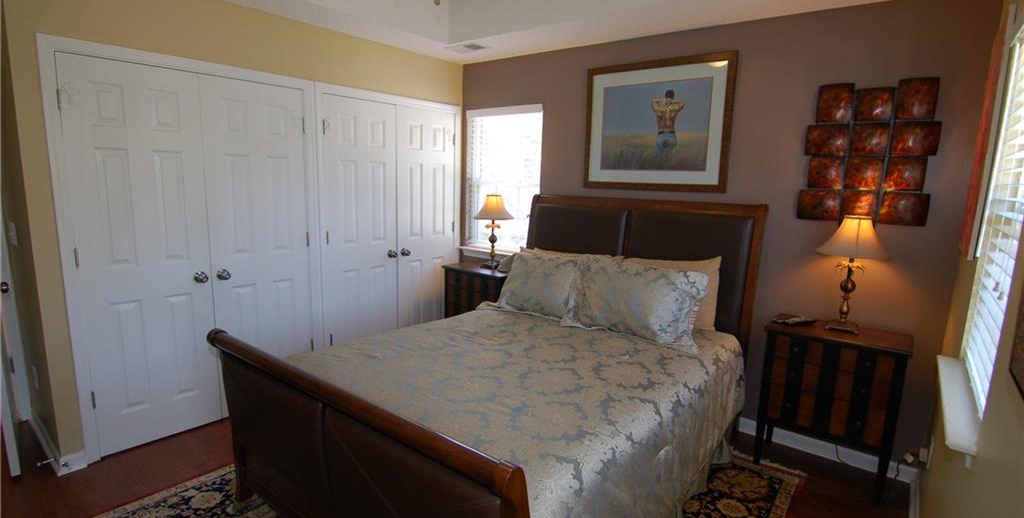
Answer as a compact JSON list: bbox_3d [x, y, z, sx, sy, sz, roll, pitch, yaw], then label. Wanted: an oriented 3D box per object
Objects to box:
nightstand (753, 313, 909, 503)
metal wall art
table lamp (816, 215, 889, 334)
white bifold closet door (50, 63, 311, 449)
[{"bbox_3d":[1.650,0.752,2.530,0.595,0.780,0.295,9,12,39],"label":"nightstand"},{"bbox_3d":[1.768,-0.524,2.409,0.533,0.695,0.060,9,12,39],"label":"metal wall art"},{"bbox_3d":[1.678,0.077,2.399,0.297,0.579,0.295,9,12,39],"label":"table lamp"},{"bbox_3d":[-1.760,-0.017,2.836,0.040,2.035,1.181,9,12,39],"label":"white bifold closet door"}]

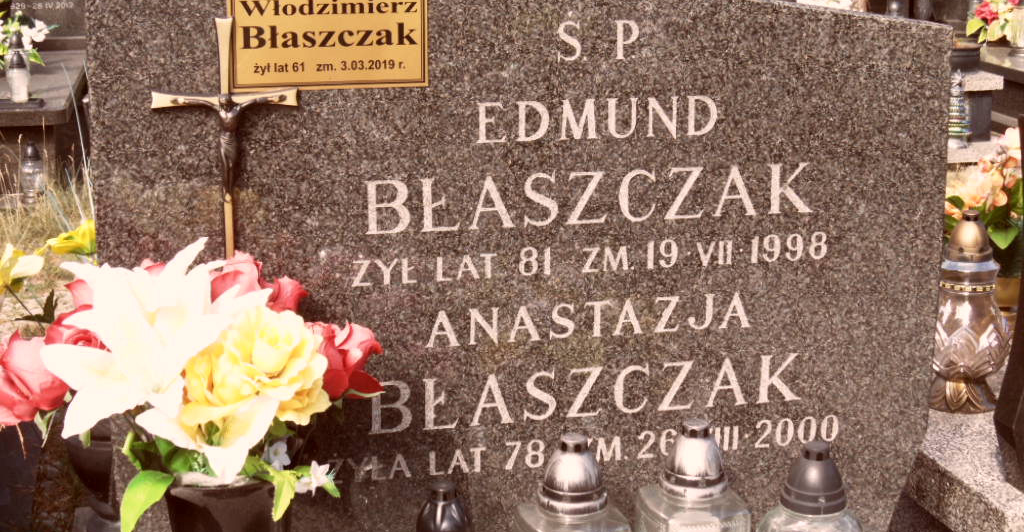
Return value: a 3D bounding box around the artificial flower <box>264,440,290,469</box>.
[{"bbox_3d":[-0.234,0.188,1.470,0.028,0.030,0.018,-1,14,-6],"label":"artificial flower"}]

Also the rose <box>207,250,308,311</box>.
[{"bbox_3d":[-0.251,0.018,1.450,0.092,0.070,0.070,-2,14,-8],"label":"rose"}]

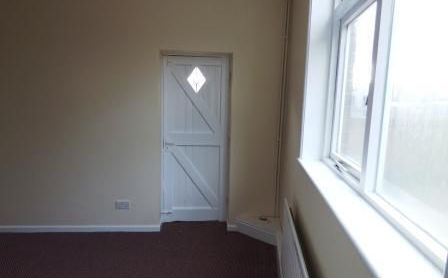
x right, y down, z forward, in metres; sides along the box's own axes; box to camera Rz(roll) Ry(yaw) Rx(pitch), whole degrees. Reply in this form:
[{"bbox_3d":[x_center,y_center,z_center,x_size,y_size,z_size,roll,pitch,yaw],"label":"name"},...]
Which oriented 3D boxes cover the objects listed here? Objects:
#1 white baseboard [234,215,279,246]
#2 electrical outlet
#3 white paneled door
[{"bbox_3d":[0.360,1.005,2.818,0.516,0.150,0.030,7,9,36],"label":"white baseboard"},{"bbox_3d":[-1.102,0.726,2.831,0.147,0.090,0.030,1,7,-4],"label":"electrical outlet"},{"bbox_3d":[-0.343,0.041,3.071,0.746,1.963,0.050,1,7,-4],"label":"white paneled door"}]

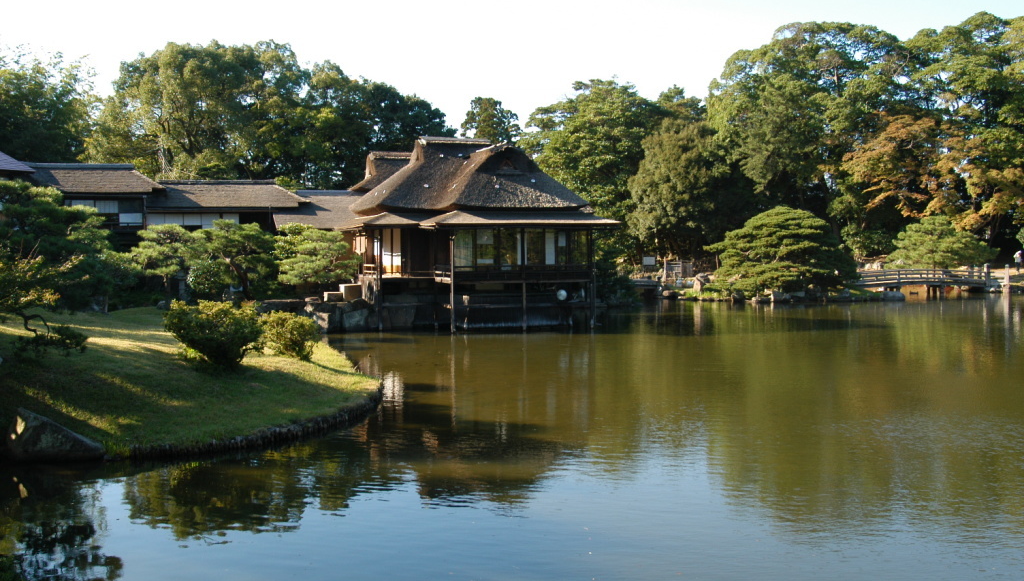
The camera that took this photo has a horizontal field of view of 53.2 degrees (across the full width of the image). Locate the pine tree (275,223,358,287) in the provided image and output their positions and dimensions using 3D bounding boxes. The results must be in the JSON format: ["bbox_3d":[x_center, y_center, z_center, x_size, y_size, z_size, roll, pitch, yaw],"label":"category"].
[{"bbox_3d":[-7.889,-1.298,41.500,3.500,2.900,3.200,-1,2,-11],"label":"pine tree"}]

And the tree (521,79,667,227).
[{"bbox_3d":[7.487,-11.024,94.000,13.200,16.500,12.500,-1,2,0],"label":"tree"}]

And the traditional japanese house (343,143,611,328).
[{"bbox_3d":[-2.302,-2.684,43.610,9.450,8.250,11.000,-1,2,-19],"label":"traditional japanese house"}]

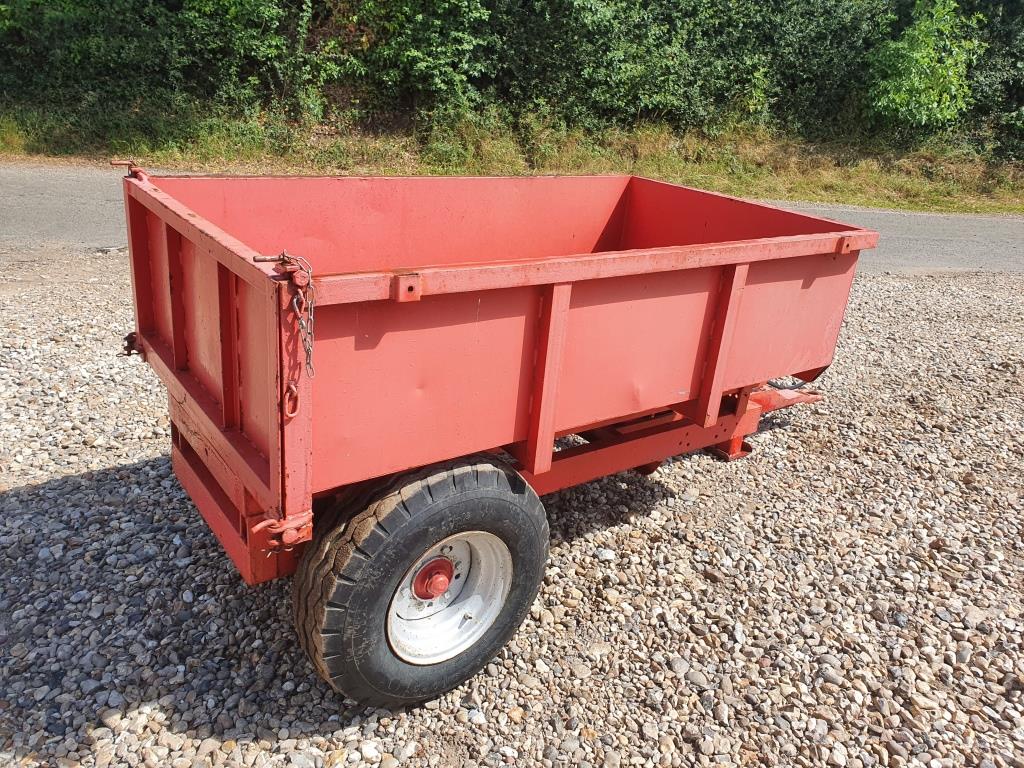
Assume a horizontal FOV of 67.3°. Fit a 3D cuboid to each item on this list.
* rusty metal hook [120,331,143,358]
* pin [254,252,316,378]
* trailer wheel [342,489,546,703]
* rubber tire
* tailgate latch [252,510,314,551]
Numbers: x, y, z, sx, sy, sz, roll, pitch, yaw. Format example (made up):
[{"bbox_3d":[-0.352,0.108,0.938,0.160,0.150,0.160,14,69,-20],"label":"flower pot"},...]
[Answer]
[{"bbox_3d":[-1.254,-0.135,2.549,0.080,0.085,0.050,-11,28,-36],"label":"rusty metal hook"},{"bbox_3d":[-0.441,-0.133,1.491,0.110,0.250,0.075,-13,28,-35],"label":"pin"},{"bbox_3d":[-0.222,0.545,2.159,0.750,0.750,0.250,-14,29,-36],"label":"trailer wheel"},{"bbox_3d":[-0.231,0.540,2.170,0.765,0.765,0.270,-14,29,-36],"label":"rubber tire"},{"bbox_3d":[-0.496,0.317,1.670,0.130,0.065,0.065,-13,28,-35],"label":"tailgate latch"}]

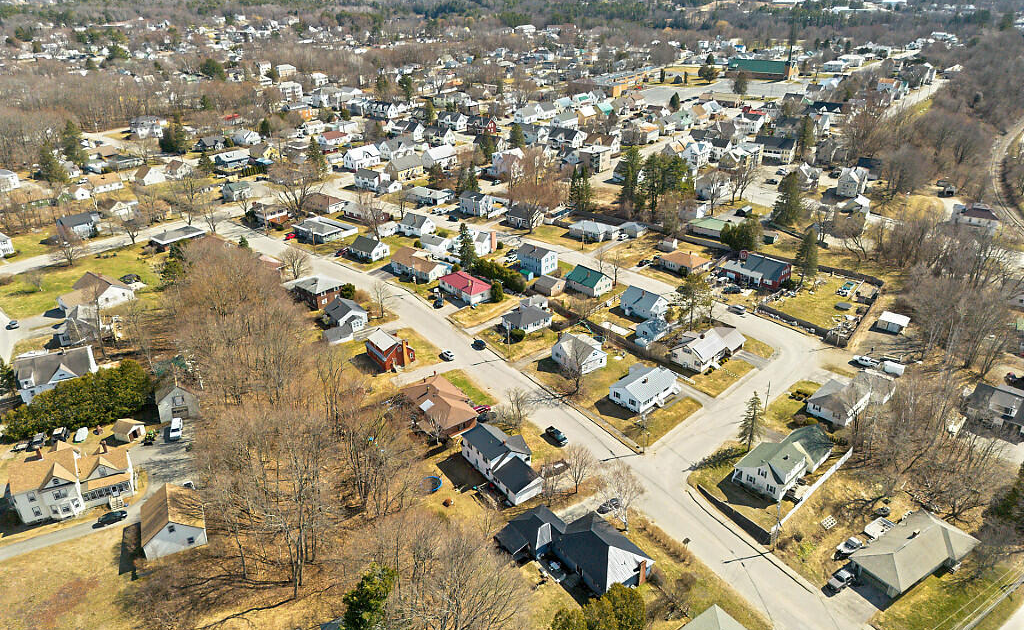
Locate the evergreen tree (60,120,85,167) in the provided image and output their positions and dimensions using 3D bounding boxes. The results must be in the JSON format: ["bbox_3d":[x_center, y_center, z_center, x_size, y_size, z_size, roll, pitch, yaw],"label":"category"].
[{"bbox_3d":[-227.580,-88.460,366.900,8.590,23.730,8.590,-1,26,0],"label":"evergreen tree"}]

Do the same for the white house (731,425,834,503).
[{"bbox_3d":[52.840,26.120,136.900,11.000,7.200,22.300,23,34,38],"label":"white house"}]

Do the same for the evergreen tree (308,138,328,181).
[{"bbox_3d":[-87.430,-69.580,316.760,7.980,19.530,7.980,0,26,0],"label":"evergreen tree"}]

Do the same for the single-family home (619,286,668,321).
[{"bbox_3d":[38.820,-4.340,208.310,8.890,6.160,10.810,-23,34,-37],"label":"single-family home"}]

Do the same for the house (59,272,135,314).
[{"bbox_3d":[-120.670,-6.740,203.800,15.100,6.400,16.800,24,35,39],"label":"house"}]

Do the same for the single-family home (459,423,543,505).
[{"bbox_3d":[-0.760,26.940,135.700,9.800,6.800,18.500,-18,32,-32],"label":"single-family home"}]

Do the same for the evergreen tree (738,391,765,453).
[{"bbox_3d":[47.390,21.080,139.850,4.800,13.600,4.800,0,26,0],"label":"evergreen tree"}]

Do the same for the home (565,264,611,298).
[{"bbox_3d":[23.550,-10.740,212.350,8.760,6.220,10.480,-23,34,-37],"label":"home"}]

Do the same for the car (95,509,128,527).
[{"bbox_3d":[-65.800,33.330,116.110,4.650,1.500,1.830,-12,29,-22],"label":"car"}]

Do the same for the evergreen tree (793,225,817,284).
[{"bbox_3d":[88.200,-16.660,209.720,6.680,18.710,6.680,0,26,0],"label":"evergreen tree"}]

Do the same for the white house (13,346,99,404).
[{"bbox_3d":[-109.340,13.810,171.120,15.350,10.500,9.090,-13,29,-22],"label":"white house"}]

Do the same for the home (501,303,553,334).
[{"bbox_3d":[4.260,0.620,191.400,11.220,4.630,8.210,-19,32,-32],"label":"home"}]

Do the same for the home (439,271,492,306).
[{"bbox_3d":[-14.030,-8.780,210.130,8.200,4.400,16.000,-23,34,-38],"label":"home"}]

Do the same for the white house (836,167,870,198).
[{"bbox_3d":[143.560,-56.110,299.720,10.300,9.300,14.000,12,29,22],"label":"white house"}]

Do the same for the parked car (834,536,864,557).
[{"bbox_3d":[58.480,39.990,123.110,4.400,1.550,1.820,-16,30,-28],"label":"parked car"}]

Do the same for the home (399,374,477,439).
[{"bbox_3d":[-15.540,19.040,153.470,10.400,5.100,19.600,-17,31,-31],"label":"home"}]

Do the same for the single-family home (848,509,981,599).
[{"bbox_3d":[65.220,38.070,115.260,21.000,5.100,9.600,-16,31,-29],"label":"single-family home"}]

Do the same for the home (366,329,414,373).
[{"bbox_3d":[-29.800,7.610,174.530,9.000,6.800,10.800,-19,32,-33],"label":"home"}]

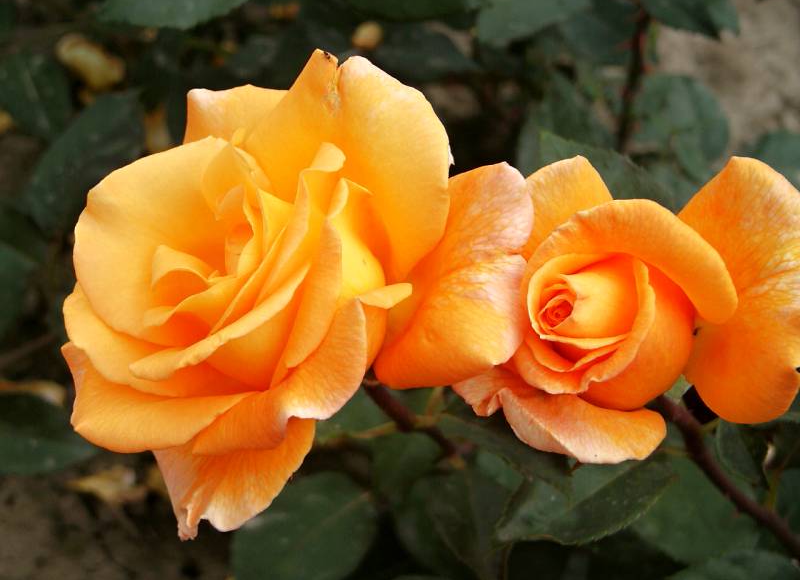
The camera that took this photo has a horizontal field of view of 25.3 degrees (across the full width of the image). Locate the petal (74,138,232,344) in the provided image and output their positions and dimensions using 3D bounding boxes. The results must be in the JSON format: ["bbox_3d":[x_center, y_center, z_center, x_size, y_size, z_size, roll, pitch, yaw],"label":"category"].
[{"bbox_3d":[-0.067,-0.013,0.485,0.045,0.054,0.024,6,6,-24],"label":"petal"}]

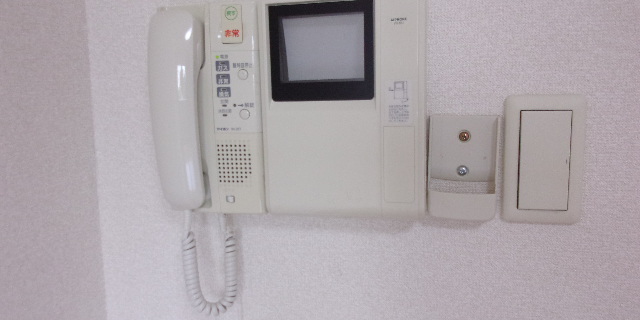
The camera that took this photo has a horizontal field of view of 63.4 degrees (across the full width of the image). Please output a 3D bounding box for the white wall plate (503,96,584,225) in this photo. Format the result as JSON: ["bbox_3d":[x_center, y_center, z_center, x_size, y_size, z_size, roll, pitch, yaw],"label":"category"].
[{"bbox_3d":[0.203,0.001,0.469,0.070,0.119,0.011,0,7,12],"label":"white wall plate"}]

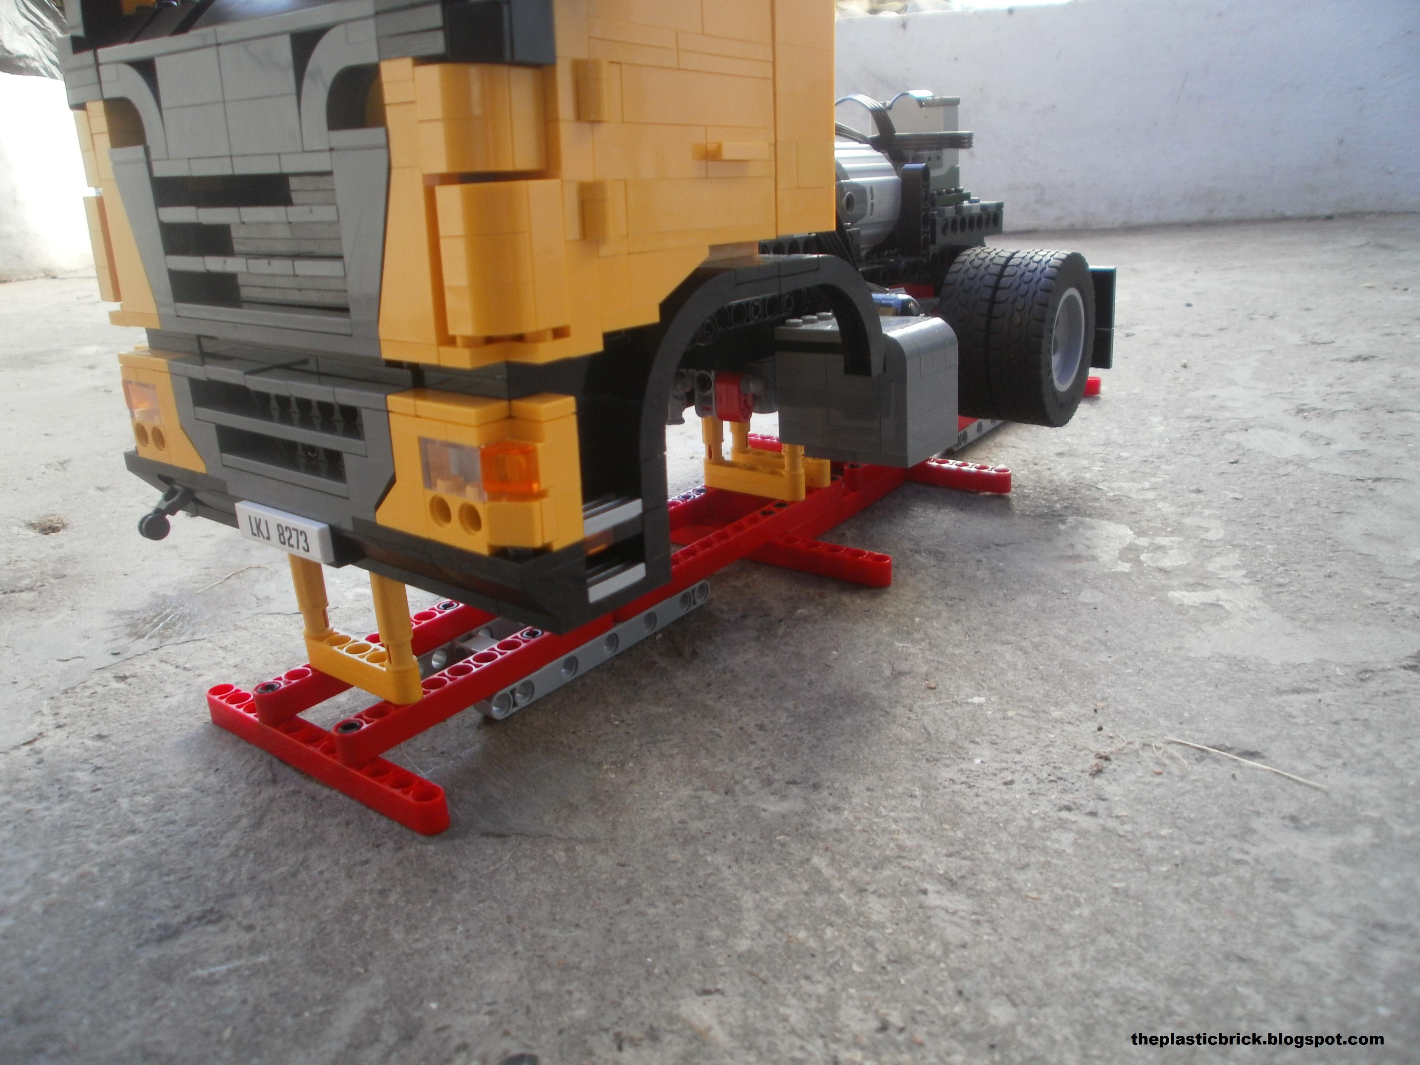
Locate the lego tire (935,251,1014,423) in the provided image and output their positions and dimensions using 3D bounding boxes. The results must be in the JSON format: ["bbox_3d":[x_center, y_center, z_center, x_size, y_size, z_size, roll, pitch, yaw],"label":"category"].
[{"bbox_3d":[0.108,-0.075,0.410,0.020,0.062,0.062,9,22,34],"label":"lego tire"}]

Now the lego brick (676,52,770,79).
[{"bbox_3d":[0.001,-0.091,0.210,0.008,0.003,0.032,12,22,35],"label":"lego brick"}]

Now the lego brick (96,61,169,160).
[{"bbox_3d":[-0.120,-0.090,0.230,0.024,0.020,0.008,12,22,35],"label":"lego brick"}]

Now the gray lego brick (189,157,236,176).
[{"bbox_3d":[-0.098,-0.075,0.218,0.016,0.003,0.008,12,22,35],"label":"gray lego brick"}]

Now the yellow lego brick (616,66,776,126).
[{"bbox_3d":[-0.004,-0.083,0.205,0.008,0.010,0.048,12,22,35],"label":"yellow lego brick"}]

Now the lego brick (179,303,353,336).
[{"bbox_3d":[-0.091,-0.045,0.222,0.064,0.003,0.008,12,22,35],"label":"lego brick"}]

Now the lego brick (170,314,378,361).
[{"bbox_3d":[-0.090,-0.042,0.223,0.079,0.003,0.008,12,22,35],"label":"lego brick"}]

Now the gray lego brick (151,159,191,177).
[{"bbox_3d":[-0.109,-0.076,0.223,0.016,0.003,0.008,12,22,35],"label":"gray lego brick"}]

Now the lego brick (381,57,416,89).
[{"bbox_3d":[-0.048,-0.076,0.176,0.008,0.003,0.008,12,22,35],"label":"lego brick"}]

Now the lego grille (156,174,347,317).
[{"bbox_3d":[-0.089,-0.058,0.214,0.065,0.027,0.008,12,22,35],"label":"lego grille"}]

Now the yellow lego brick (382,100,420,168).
[{"bbox_3d":[-0.048,-0.067,0.179,0.008,0.010,0.008,12,22,35],"label":"yellow lego brick"}]

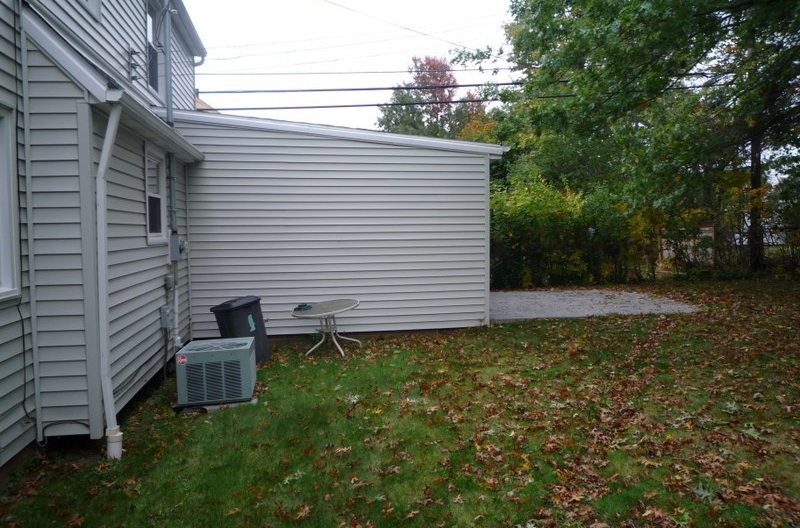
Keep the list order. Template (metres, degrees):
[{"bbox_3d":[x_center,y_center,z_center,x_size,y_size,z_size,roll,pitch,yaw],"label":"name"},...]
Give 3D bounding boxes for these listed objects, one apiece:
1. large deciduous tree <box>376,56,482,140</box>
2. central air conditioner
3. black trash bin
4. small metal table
[{"bbox_3d":[2.064,-7.055,38.384,7.000,13.469,7.000,-1,3,-11],"label":"large deciduous tree"},{"bbox_3d":[-1.897,1.103,6.079,0.697,0.502,0.749,-2,2,-10],"label":"central air conditioner"},{"bbox_3d":[-2.159,0.906,7.869,0.516,0.816,0.547,-6,8,46],"label":"black trash bin"},{"bbox_3d":[-0.961,0.917,8.103,0.991,0.651,0.991,-9,8,-10],"label":"small metal table"}]

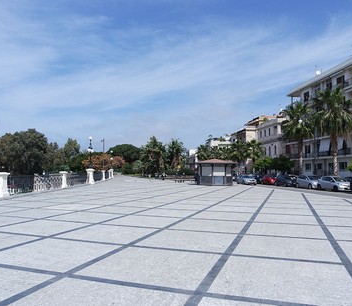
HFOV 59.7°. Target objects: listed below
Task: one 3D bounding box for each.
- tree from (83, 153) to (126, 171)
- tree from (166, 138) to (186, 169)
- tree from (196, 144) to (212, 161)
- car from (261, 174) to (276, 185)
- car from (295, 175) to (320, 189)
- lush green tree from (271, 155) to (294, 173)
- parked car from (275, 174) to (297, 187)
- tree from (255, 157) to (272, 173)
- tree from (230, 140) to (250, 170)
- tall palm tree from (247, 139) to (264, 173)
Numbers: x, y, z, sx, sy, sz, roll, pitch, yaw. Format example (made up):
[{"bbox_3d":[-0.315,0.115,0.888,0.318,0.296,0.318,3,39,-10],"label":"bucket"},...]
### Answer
[{"bbox_3d":[-18.212,3.035,77.072,10.000,6.330,8.500,1,-3,-7],"label":"tree"},{"bbox_3d":[0.213,1.284,75.172,4.900,9.720,4.900,1,-3,-7],"label":"tree"},{"bbox_3d":[7.966,2.189,86.272,4.700,9.200,4.700,0,-3,0],"label":"tree"},{"bbox_3d":[14.186,3.923,45.396,1.680,1.450,3.950,1,-3,-7],"label":"car"},{"bbox_3d":[15.512,3.301,34.923,1.700,1.510,3.900,1,-3,-7],"label":"car"},{"bbox_3d":[16.074,2.352,46.126,3.600,4.250,3.600,0,-3,0],"label":"lush green tree"},{"bbox_3d":[14.304,3.514,40.343,1.770,1.470,4.150,1,-3,-5],"label":"parked car"},{"bbox_3d":[16.216,2.976,56.758,3.300,4.660,3.300,1,-3,-7],"label":"tree"},{"bbox_3d":[14.549,1.591,70.244,4.900,8.950,4.900,1,-3,-7],"label":"tree"},{"bbox_3d":[16.418,1.298,64.251,3.800,8.500,3.800,0,-3,0],"label":"tall palm tree"}]

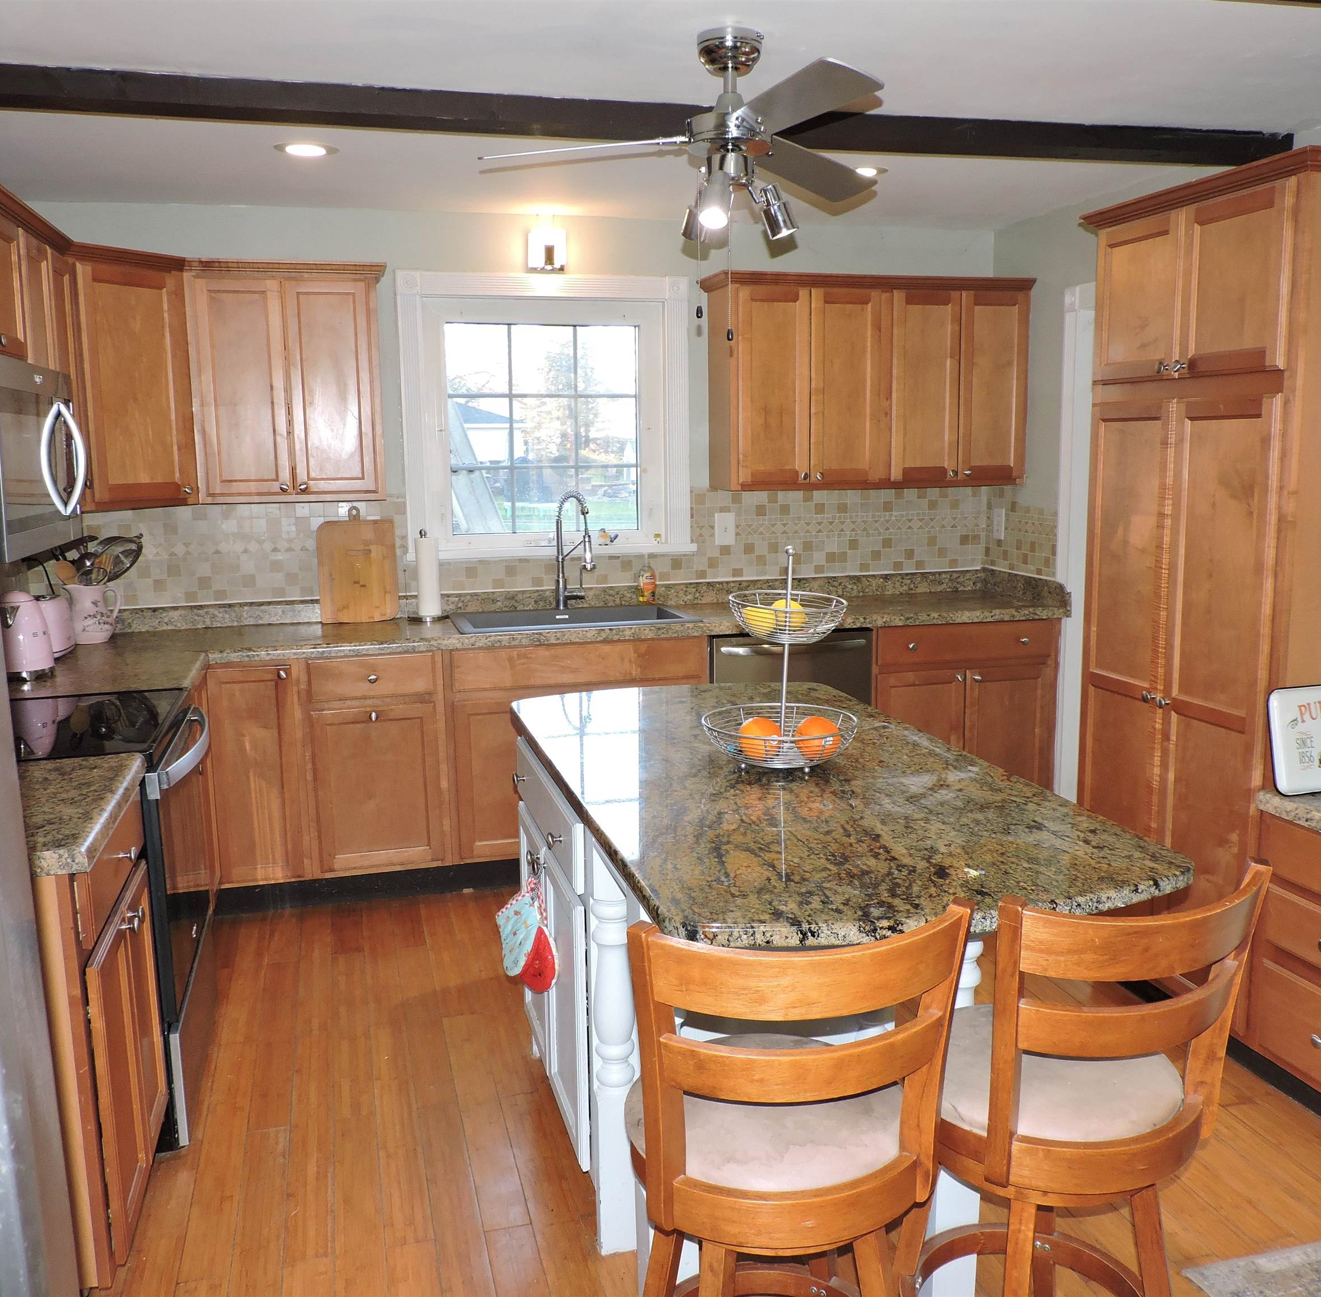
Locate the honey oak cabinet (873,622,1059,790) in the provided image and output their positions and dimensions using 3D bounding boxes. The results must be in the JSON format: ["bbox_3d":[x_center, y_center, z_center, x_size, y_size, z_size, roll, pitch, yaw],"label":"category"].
[{"bbox_3d":[1.102,0.256,4.897,0.785,0.816,0.630,-3,10,-15],"label":"honey oak cabinet"}]

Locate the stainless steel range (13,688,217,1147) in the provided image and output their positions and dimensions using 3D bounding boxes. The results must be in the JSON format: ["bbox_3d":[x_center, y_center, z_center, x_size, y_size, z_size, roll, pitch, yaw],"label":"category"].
[{"bbox_3d":[-1.476,0.634,2.995,0.700,0.922,0.757,-3,11,-14],"label":"stainless steel range"}]

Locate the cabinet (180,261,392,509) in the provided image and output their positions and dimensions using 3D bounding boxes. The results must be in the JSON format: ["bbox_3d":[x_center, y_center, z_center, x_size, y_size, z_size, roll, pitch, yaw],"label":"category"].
[{"bbox_3d":[-1.284,-0.916,4.189,0.632,0.790,0.360,-3,11,-14],"label":"cabinet"}]

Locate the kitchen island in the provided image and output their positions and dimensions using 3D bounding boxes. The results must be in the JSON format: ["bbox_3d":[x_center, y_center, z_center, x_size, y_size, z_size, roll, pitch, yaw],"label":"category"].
[{"bbox_3d":[0.216,0.681,2.495,0.825,0.914,1.745,-3,10,-15],"label":"kitchen island"}]

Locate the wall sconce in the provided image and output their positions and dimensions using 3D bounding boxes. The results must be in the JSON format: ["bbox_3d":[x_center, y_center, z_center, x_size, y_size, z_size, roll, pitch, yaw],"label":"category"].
[{"bbox_3d":[-0.417,-1.504,4.462,0.156,0.190,0.130,-3,10,-15],"label":"wall sconce"}]

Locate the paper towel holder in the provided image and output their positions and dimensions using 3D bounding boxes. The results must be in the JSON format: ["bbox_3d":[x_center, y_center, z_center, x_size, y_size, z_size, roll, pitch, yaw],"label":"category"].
[{"bbox_3d":[-0.880,-0.281,4.503,0.150,0.348,0.150,-3,10,-15],"label":"paper towel holder"}]

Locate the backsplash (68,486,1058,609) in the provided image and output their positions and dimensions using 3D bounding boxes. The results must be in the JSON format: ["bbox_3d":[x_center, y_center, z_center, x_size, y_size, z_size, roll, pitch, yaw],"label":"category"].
[{"bbox_3d":[-0.353,-0.379,4.445,3.735,0.376,0.520,-3,11,-14],"label":"backsplash"}]

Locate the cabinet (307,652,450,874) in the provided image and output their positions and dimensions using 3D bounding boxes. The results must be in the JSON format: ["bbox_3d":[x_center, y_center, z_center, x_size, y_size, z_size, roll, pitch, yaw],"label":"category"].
[{"bbox_3d":[-1.020,0.376,4.346,0.477,0.816,0.630,-3,10,-15],"label":"cabinet"}]

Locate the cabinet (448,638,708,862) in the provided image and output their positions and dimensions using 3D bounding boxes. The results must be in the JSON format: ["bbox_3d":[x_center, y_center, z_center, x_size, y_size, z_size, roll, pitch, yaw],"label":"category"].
[{"bbox_3d":[-0.344,0.338,4.521,0.920,0.816,0.630,-3,10,-15],"label":"cabinet"}]

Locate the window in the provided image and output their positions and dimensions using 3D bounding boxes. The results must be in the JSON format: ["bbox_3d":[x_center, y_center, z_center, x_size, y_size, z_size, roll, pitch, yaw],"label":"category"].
[{"bbox_3d":[-0.424,-0.890,4.619,1.140,1.052,0.120,-3,11,-14],"label":"window"}]

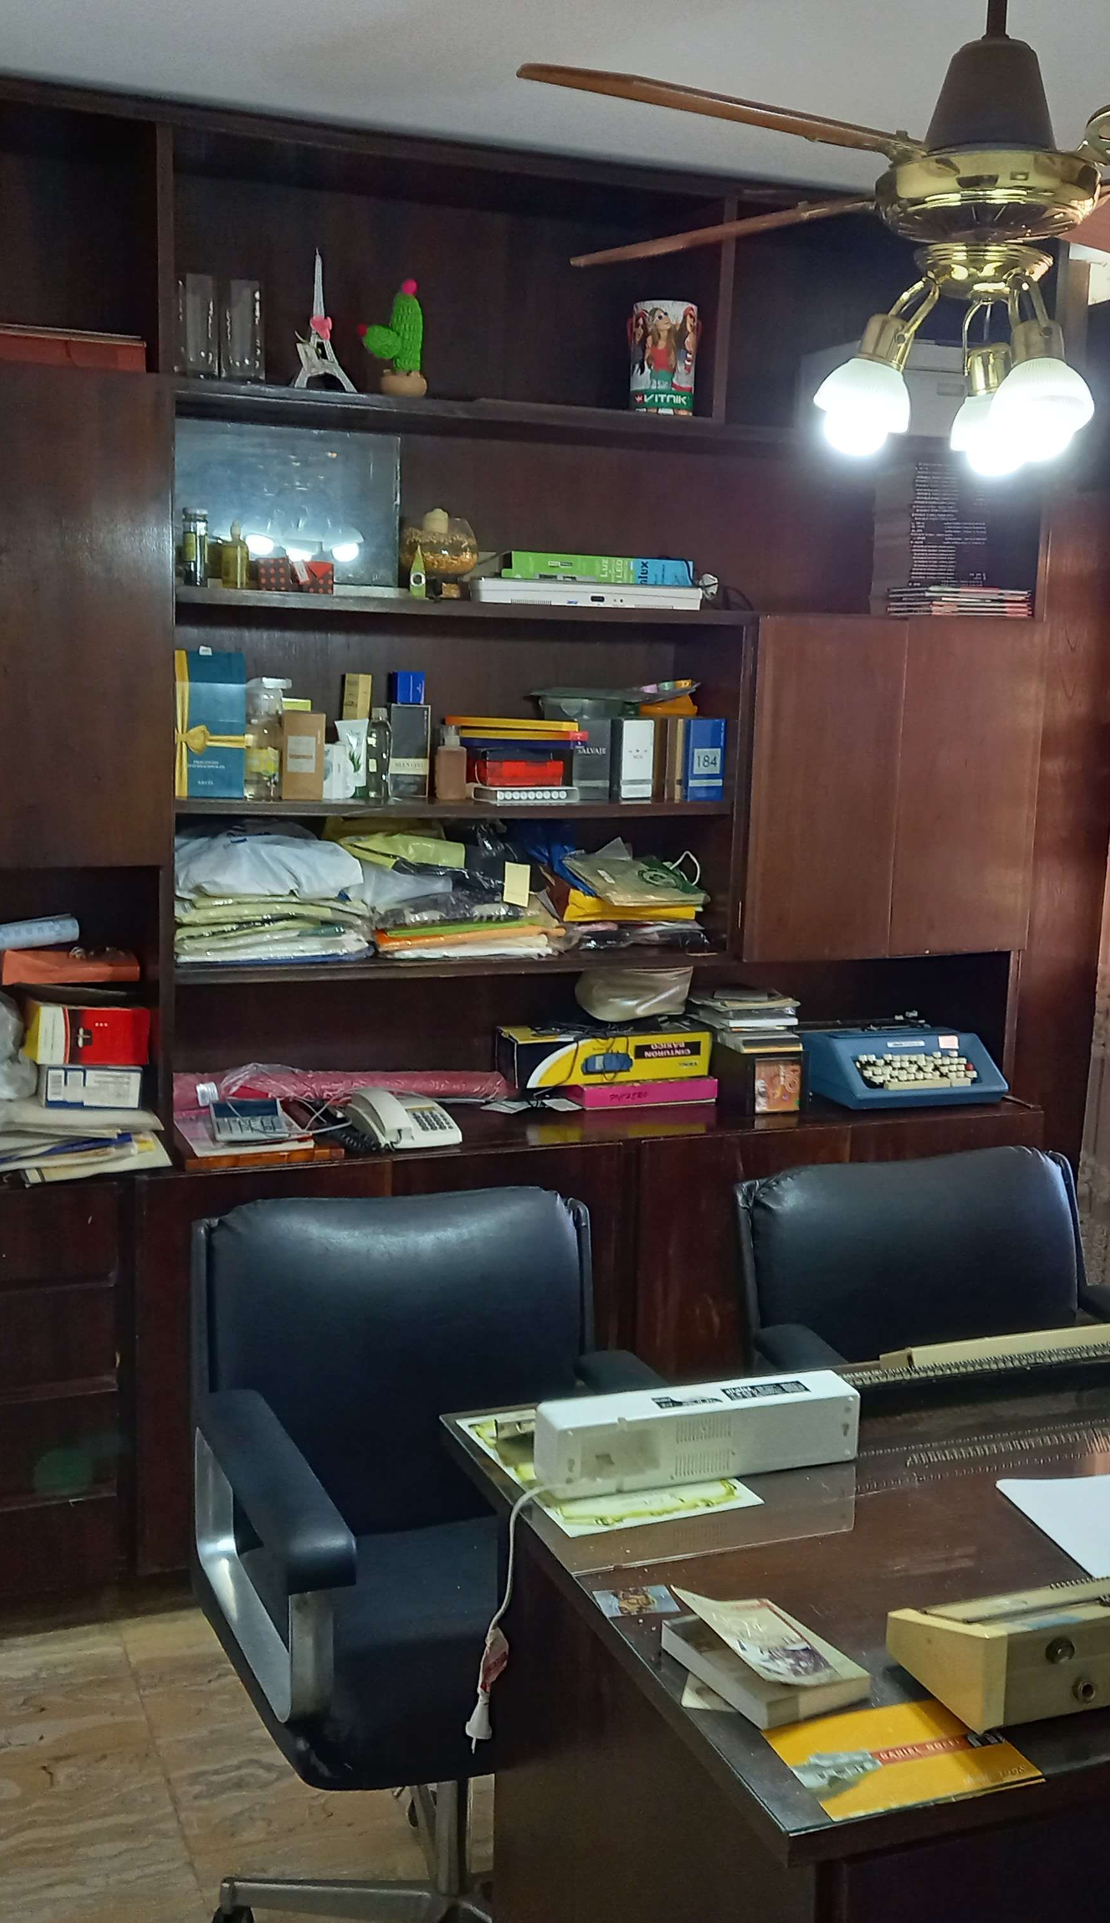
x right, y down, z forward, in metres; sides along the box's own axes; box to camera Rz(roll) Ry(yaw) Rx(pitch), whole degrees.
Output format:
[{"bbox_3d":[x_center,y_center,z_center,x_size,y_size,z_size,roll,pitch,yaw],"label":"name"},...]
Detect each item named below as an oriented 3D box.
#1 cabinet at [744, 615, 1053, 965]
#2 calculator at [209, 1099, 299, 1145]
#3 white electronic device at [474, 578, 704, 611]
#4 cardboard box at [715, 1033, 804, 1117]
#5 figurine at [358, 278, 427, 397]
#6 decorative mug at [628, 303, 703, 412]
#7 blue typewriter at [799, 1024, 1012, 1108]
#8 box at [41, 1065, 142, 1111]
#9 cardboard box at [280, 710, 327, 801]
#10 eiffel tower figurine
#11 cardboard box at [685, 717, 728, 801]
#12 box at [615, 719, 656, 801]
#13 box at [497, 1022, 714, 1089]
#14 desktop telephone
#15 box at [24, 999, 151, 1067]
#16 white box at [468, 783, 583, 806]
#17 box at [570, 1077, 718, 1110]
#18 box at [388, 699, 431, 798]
[{"bbox_3d":[0.594,-0.344,3.600,0.614,0.624,0.301,-2,9,-21],"label":"cabinet"},{"bbox_3d":[-0.536,0.281,3.259,0.125,0.025,0.151,-2,22,-21],"label":"calculator"},{"bbox_3d":[0.022,-0.647,3.292,0.410,0.038,0.250,-2,10,-22],"label":"white electronic device"},{"bbox_3d":[0.390,0.218,3.558,0.120,0.115,0.170,-2,10,-22],"label":"cardboard box"},{"bbox_3d":[-0.266,-1.027,3.056,0.121,0.196,0.080,-2,9,-21],"label":"figurine"},{"bbox_3d":[0.201,-1.085,3.384,0.138,0.201,0.131,1,7,-2],"label":"decorative mug"},{"bbox_3d":[0.703,0.205,3.802,0.344,0.141,0.317,-2,8,-20],"label":"blue typewriter"},{"bbox_3d":[-0.781,0.202,3.113,0.148,0.069,0.090,1,8,-22],"label":"box"},{"bbox_3d":[-0.443,-0.354,3.227,0.073,0.148,0.048,-1,8,-19],"label":"cardboard box"},{"bbox_3d":[-0.377,-1.027,2.986,0.098,0.222,0.085,-2,10,-22],"label":"eiffel tower figurine"},{"bbox_3d":[0.266,-0.365,3.356,0.069,0.145,0.050,-2,10,-22],"label":"cardboard box"},{"bbox_3d":[0.137,-0.358,3.304,0.061,0.146,0.046,-2,9,-21],"label":"box"},{"bbox_3d":[0.095,0.178,3.548,0.397,0.086,0.115,-2,9,-21],"label":"box"},{"bbox_3d":[-0.265,0.266,3.263,0.150,0.072,0.210,-2,10,-22],"label":"desktop telephone"},{"bbox_3d":[-0.802,0.119,3.185,0.186,0.098,0.141,-2,8,-24],"label":"box"},{"bbox_3d":[-0.053,-0.288,3.158,0.148,0.029,0.140,-2,10,-21],"label":"white box"},{"bbox_3d":[0.160,0.241,3.539,0.271,0.046,0.130,-2,9,-21],"label":"box"},{"bbox_3d":[-0.256,-0.362,3.207,0.069,0.157,0.042,-2,9,-21],"label":"box"}]

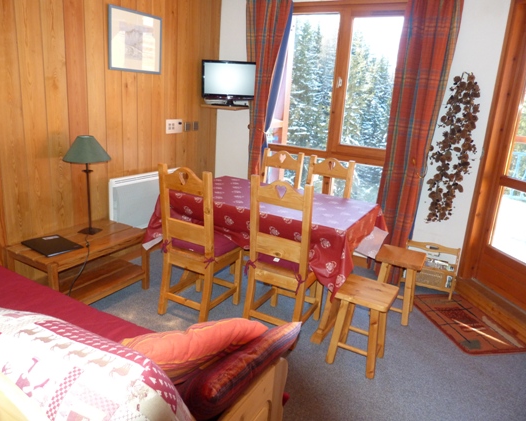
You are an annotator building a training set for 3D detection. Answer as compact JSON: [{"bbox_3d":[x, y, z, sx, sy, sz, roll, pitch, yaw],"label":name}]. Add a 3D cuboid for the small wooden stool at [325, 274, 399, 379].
[{"bbox_3d":[0.580,0.665,2.354,0.288,0.444,0.323,11,16,27],"label":"small wooden stool"}]

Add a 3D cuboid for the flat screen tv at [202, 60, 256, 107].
[{"bbox_3d":[-0.318,-1.219,3.921,0.520,0.409,0.162,4,14,-1],"label":"flat screen tv"}]

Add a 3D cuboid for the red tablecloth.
[{"bbox_3d":[0.053,0.123,3.036,1.535,0.465,0.959,12,16,28],"label":"red tablecloth"}]

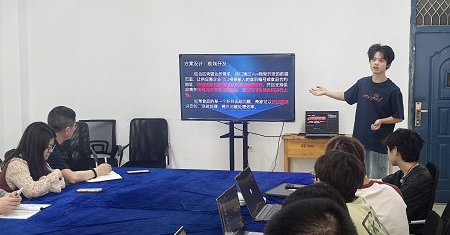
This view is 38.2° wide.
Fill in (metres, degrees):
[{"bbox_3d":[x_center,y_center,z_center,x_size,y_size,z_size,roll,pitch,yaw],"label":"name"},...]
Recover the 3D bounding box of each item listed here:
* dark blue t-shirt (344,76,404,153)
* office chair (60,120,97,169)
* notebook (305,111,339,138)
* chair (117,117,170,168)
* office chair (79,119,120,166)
[{"bbox_3d":[1.404,-0.028,6.100,0.540,0.730,0.310,2,6,29],"label":"dark blue t-shirt"},{"bbox_3d":[-1.528,0.545,6.550,0.570,0.930,0.630,-2,5,-17],"label":"office chair"},{"bbox_3d":[1.038,0.067,6.950,0.360,0.250,0.290,0,5,6],"label":"notebook"},{"bbox_3d":[-0.874,0.497,7.050,0.570,0.930,0.630,0,5,4],"label":"chair"},{"bbox_3d":[-1.392,0.502,7.150,0.580,0.910,0.600,-1,5,-8],"label":"office chair"}]

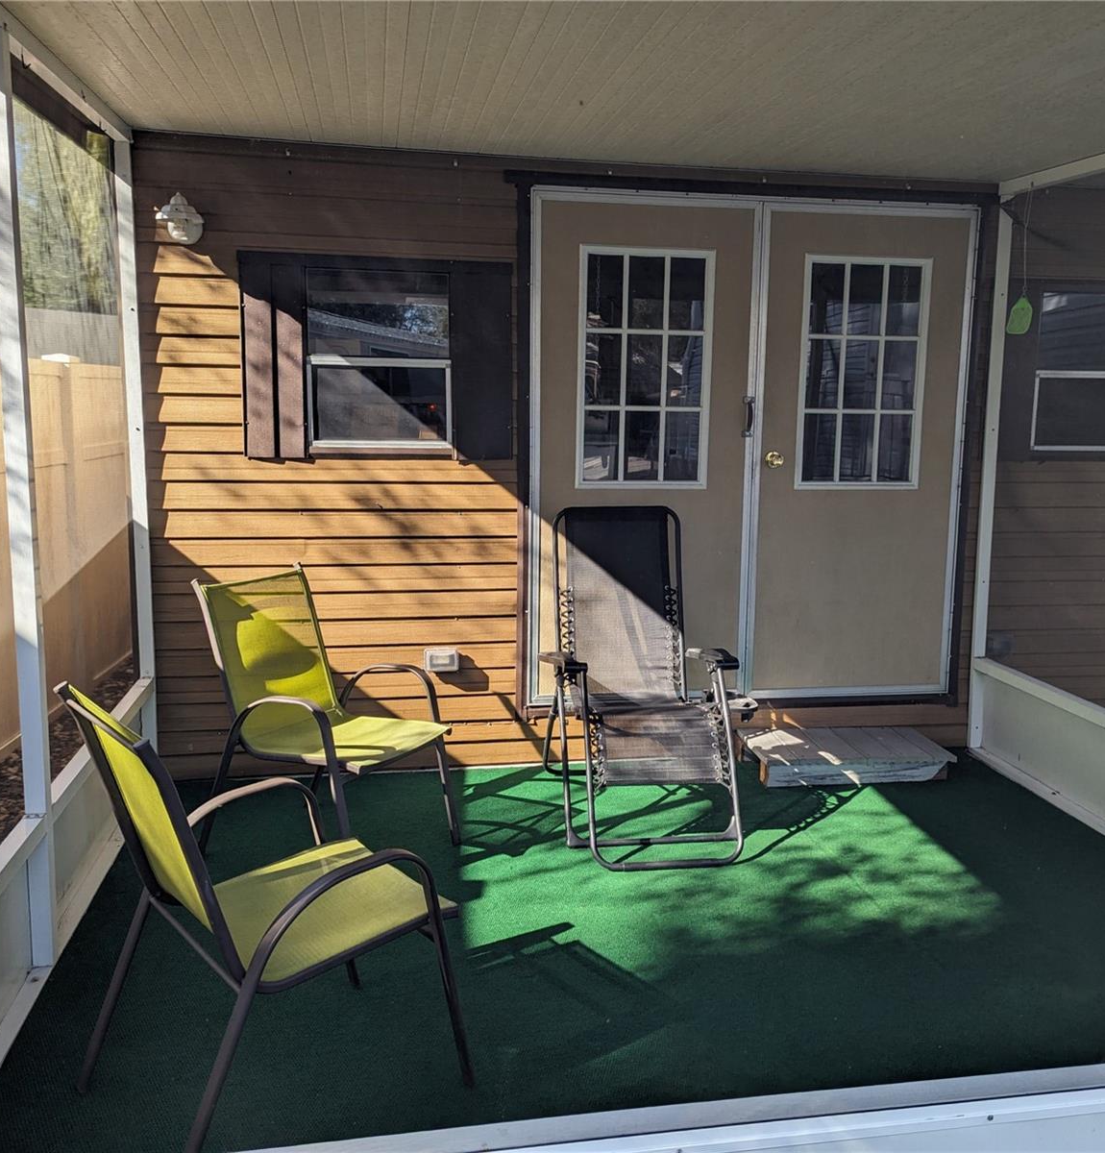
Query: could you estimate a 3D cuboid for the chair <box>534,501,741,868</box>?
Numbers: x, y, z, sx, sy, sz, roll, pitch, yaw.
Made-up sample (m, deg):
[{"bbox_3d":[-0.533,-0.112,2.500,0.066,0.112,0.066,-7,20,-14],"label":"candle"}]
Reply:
[{"bbox_3d":[0.311,0.328,3.825,0.670,1.095,1.029,-1,8,-9],"label":"chair"}]

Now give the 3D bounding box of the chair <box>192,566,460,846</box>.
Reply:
[{"bbox_3d":[-0.734,0.460,3.484,0.702,0.902,0.547,5,9,29],"label":"chair"}]

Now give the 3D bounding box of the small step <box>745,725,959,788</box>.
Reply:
[{"bbox_3d":[1.211,0.748,4.419,0.794,0.116,0.423,0,8,-7],"label":"small step"}]

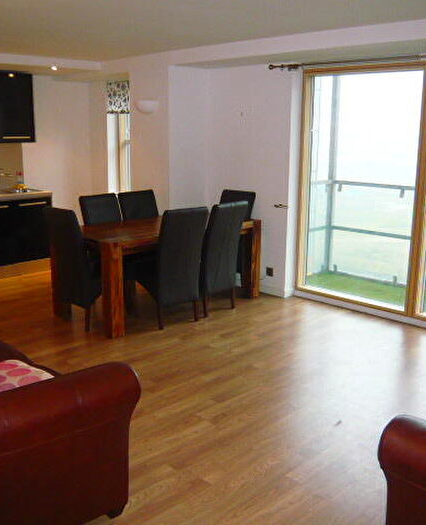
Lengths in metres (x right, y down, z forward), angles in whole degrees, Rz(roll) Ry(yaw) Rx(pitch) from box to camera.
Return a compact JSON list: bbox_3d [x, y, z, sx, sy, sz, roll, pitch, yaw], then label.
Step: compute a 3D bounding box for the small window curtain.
[{"bbox_3d":[-1.227,-2.126,7.268,0.070,0.420,0.480,-12,18,-41],"label":"small window curtain"}]

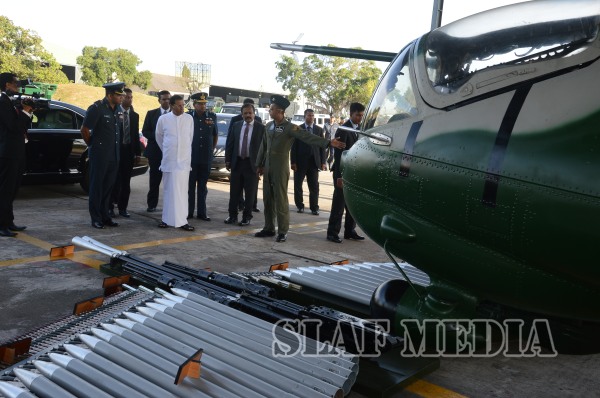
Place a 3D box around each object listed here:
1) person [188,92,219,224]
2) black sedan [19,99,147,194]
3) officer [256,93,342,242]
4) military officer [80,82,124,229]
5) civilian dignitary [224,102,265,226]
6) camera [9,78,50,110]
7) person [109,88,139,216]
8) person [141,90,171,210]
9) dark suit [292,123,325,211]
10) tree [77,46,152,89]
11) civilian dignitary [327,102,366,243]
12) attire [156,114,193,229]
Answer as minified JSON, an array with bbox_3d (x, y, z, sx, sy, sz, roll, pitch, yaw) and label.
[{"bbox_3d":[-1.373,-0.596,8.391,0.470,1.770,0.310,2,7,-14],"label":"person"},{"bbox_3d":[-4.750,-0.807,8.961,1.880,1.480,5.150,11,10,41],"label":"black sedan"},{"bbox_3d":[-0.018,-0.381,7.351,1.050,1.760,0.450,7,8,22],"label":"officer"},{"bbox_3d":[-2.398,-0.538,7.292,0.380,1.780,0.520,9,9,30],"label":"military officer"},{"bbox_3d":[-0.770,-0.484,8.306,0.550,1.680,0.350,5,7,-2],"label":"civilian dignitary"},{"bbox_3d":[-2.890,-1.106,6.400,0.420,0.300,0.180,2,8,-23],"label":"camera"},{"bbox_3d":[-2.419,-0.649,8.351,0.480,1.755,0.320,1,8,-22],"label":"person"},{"bbox_3d":[-2.076,-0.709,8.980,0.500,1.775,0.320,1,7,-18],"label":"person"},{"bbox_3d":[0.130,-0.506,9.715,0.540,1.450,0.320,4,7,-3],"label":"dark suit"},{"bbox_3d":[-18.712,-11.601,60.205,7.600,7.337,7.200,5,7,-1],"label":"tree"},{"bbox_3d":[0.619,-0.322,7.641,0.380,1.760,0.520,10,9,34],"label":"civilian dignitary"},{"bbox_3d":[-1.604,-0.388,7.687,0.480,1.450,0.310,0,8,-27],"label":"attire"}]

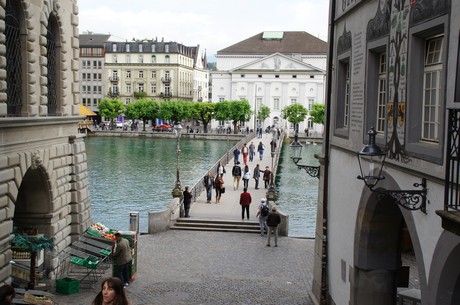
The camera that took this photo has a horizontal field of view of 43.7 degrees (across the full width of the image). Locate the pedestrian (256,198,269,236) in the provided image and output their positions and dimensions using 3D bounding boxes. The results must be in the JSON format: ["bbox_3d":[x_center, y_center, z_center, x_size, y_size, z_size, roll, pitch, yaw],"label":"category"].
[{"bbox_3d":[1.537,3.036,26.692,0.560,1.700,0.500,0,5,-7],"label":"pedestrian"}]

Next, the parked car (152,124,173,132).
[{"bbox_3d":[-12.169,-4.543,103.518,4.000,1.450,1.750,1,5,3],"label":"parked car"}]

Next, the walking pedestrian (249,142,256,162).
[{"bbox_3d":[2.055,-0.013,52.019,0.520,1.720,0.380,1,5,6],"label":"walking pedestrian"}]

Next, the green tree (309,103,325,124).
[{"bbox_3d":[15.026,-5.275,93.284,4.400,5.360,4.400,1,5,5],"label":"green tree"}]

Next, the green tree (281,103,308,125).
[{"bbox_3d":[10.684,-5.350,93.787,4.400,5.300,4.400,1,5,5],"label":"green tree"}]

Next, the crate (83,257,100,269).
[{"bbox_3d":[-4.771,3.805,19.800,0.450,0.260,0.360,4,21,37],"label":"crate"}]

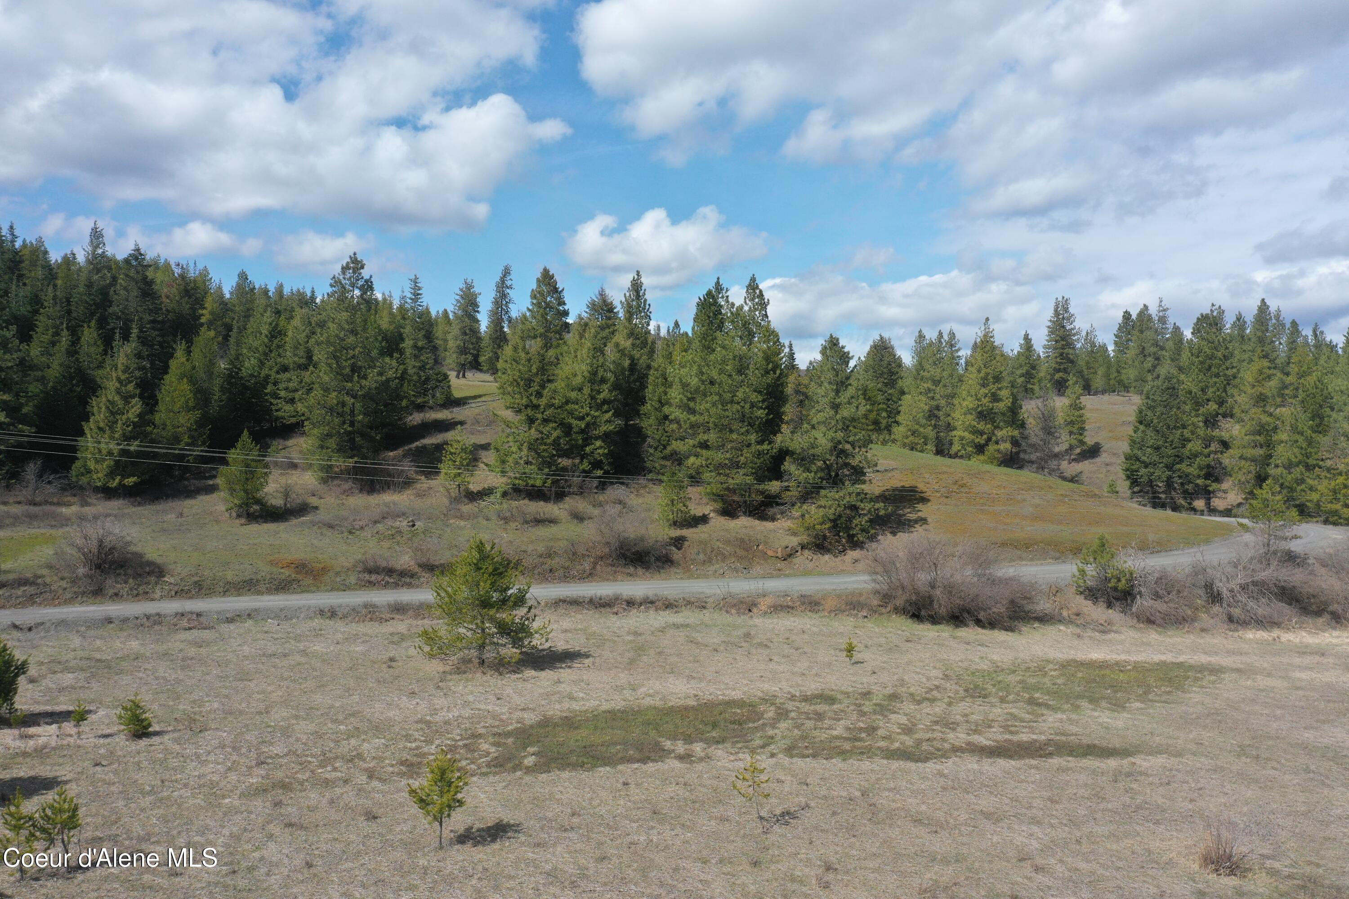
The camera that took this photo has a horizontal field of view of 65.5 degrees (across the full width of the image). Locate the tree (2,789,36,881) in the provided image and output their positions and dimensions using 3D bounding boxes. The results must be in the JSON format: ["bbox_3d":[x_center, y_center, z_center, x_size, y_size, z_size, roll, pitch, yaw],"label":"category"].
[{"bbox_3d":[-17.438,10.222,27.863,0.920,2.440,0.920,0,2,0],"label":"tree"}]

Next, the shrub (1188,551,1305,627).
[{"bbox_3d":[34.060,8.095,62.421,6.810,4.160,5.620,0,2,0],"label":"shrub"}]

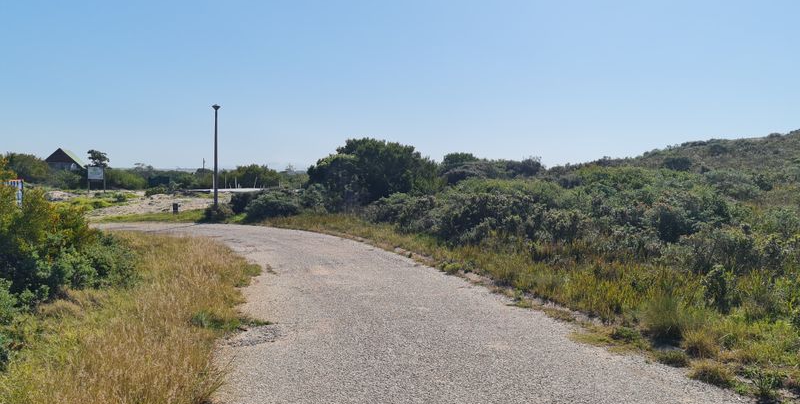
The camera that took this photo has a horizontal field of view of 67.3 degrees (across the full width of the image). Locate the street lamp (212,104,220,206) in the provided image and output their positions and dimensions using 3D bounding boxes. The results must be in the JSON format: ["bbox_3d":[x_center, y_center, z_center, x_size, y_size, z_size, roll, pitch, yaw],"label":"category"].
[{"bbox_3d":[-6.963,-1.584,22.800,0.330,4.190,0.330,0,3,-17],"label":"street lamp"}]

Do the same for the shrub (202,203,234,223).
[{"bbox_3d":[-6.403,0.344,21.200,1.100,0.650,1.050,0,3,-17],"label":"shrub"}]

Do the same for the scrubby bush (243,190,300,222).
[{"bbox_3d":[-4.626,0.118,21.800,1.950,1.070,1.700,0,3,-12],"label":"scrubby bush"}]

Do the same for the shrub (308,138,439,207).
[{"bbox_3d":[-1.125,-1.188,25.500,5.200,3.010,4.400,1,3,-3],"label":"shrub"}]

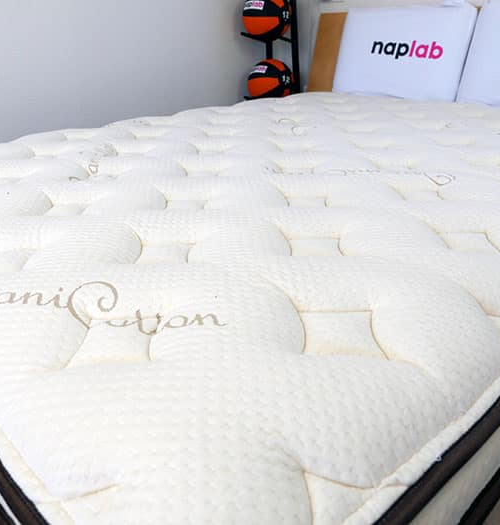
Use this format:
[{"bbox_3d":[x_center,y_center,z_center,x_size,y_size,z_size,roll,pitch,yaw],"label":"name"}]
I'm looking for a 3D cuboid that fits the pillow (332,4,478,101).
[{"bbox_3d":[0.684,-0.900,2.155,0.610,0.400,0.130,19,18,38],"label":"pillow"}]

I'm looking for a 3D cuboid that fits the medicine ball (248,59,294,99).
[{"bbox_3d":[0.116,-0.968,2.625,0.250,0.250,0.250,-1,24,1],"label":"medicine ball"}]

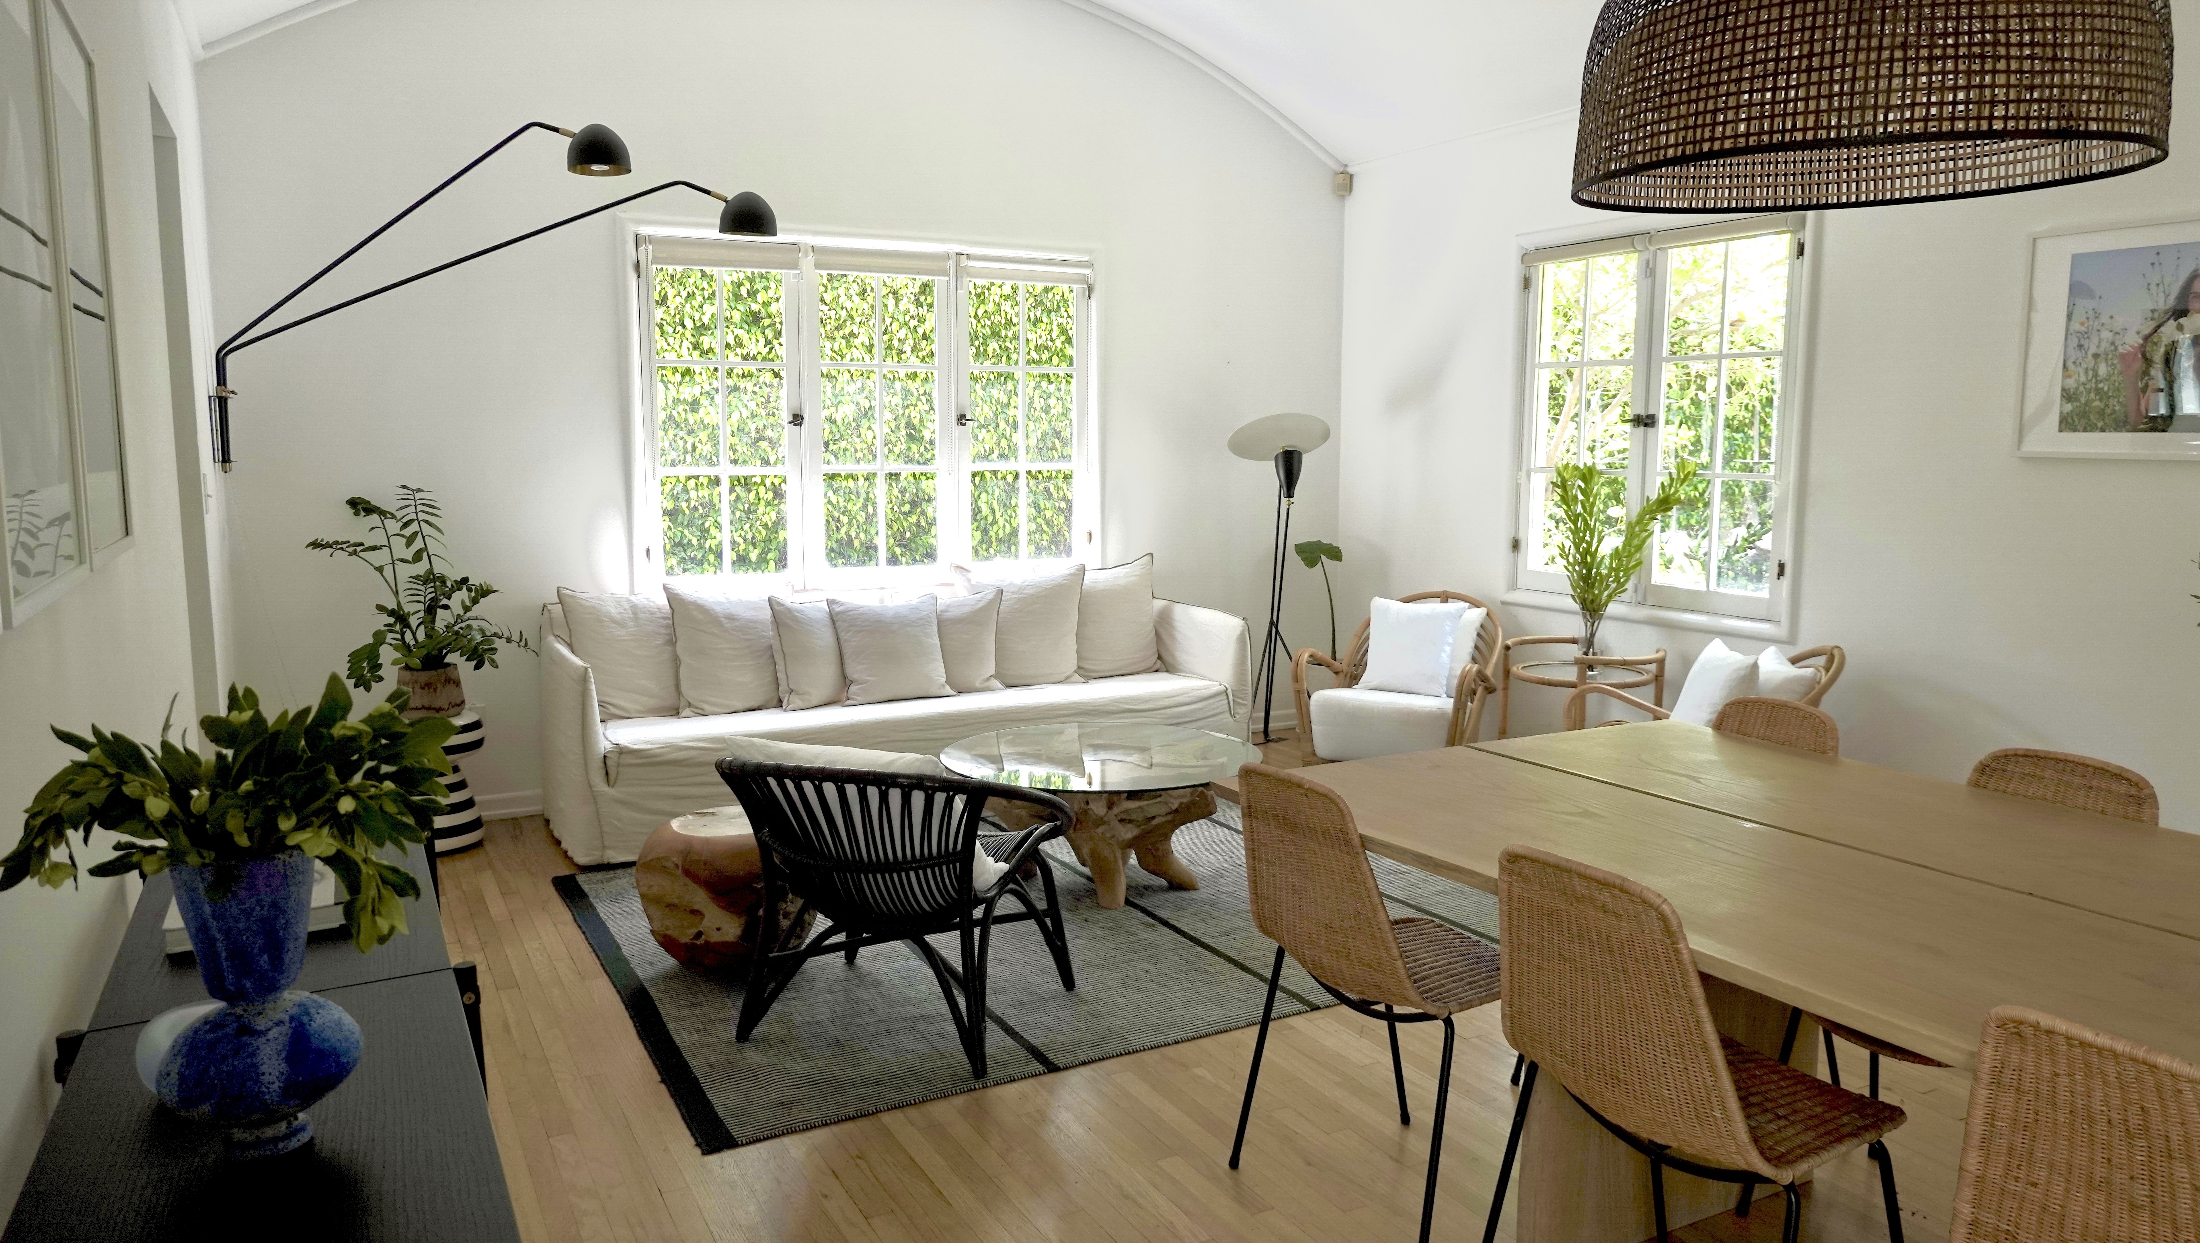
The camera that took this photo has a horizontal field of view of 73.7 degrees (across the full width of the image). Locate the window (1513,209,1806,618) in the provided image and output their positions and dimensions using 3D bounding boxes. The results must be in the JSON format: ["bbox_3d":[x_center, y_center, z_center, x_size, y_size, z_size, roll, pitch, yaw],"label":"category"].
[{"bbox_3d":[2.005,-0.724,5.373,0.090,1.330,1.250,-4,8,-28],"label":"window"}]

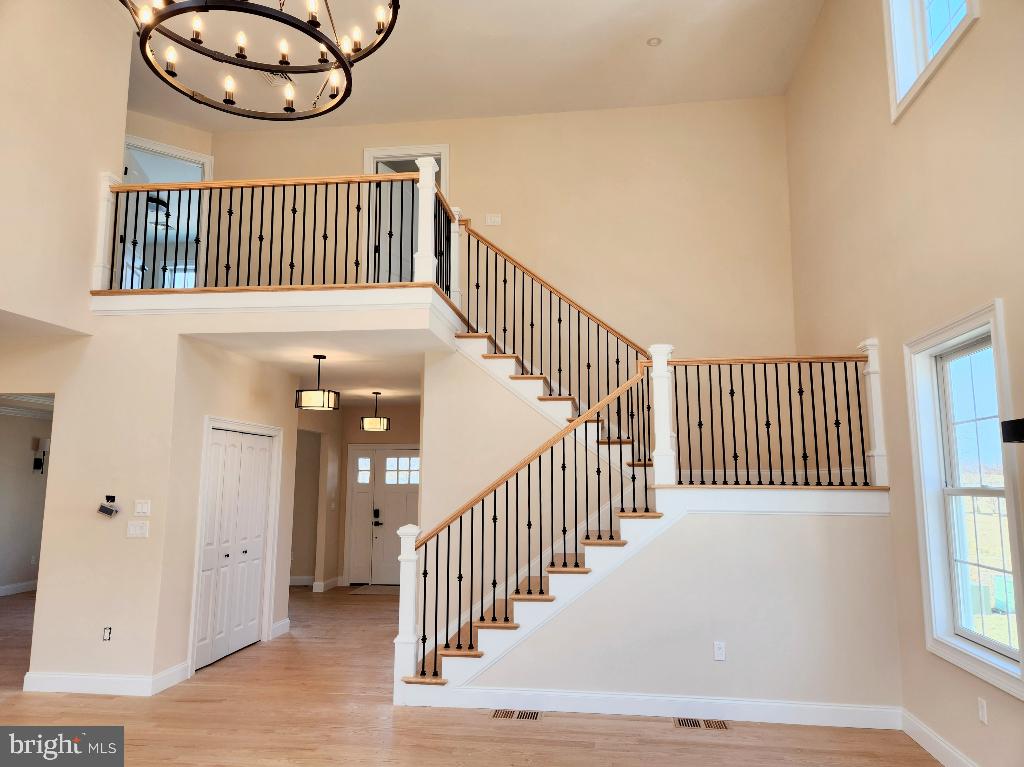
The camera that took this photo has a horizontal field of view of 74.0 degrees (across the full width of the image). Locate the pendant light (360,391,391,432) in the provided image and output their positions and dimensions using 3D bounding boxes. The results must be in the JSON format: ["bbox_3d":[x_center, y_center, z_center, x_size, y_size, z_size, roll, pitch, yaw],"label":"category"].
[{"bbox_3d":[-1.817,0.383,9.118,0.415,0.520,0.415,0,-8,7],"label":"pendant light"}]

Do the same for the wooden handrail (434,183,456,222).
[{"bbox_3d":[-0.607,-1.587,5.938,0.062,0.058,0.900,-1,-8,7],"label":"wooden handrail"}]

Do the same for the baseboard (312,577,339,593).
[{"bbox_3d":[-2.694,2.919,9.885,0.150,0.143,0.550,-1,-8,7],"label":"baseboard"}]

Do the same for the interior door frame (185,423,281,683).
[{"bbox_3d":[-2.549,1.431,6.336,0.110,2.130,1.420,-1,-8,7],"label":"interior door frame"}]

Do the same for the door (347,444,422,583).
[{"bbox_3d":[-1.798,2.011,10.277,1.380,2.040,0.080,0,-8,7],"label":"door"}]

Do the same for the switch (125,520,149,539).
[{"bbox_3d":[-2.872,1.121,5.226,0.175,0.120,0.012,0,-8,7],"label":"switch"}]

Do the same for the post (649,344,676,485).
[{"bbox_3d":[1.115,0.224,5.036,0.172,1.035,0.172,-1,-8,7],"label":"post"}]

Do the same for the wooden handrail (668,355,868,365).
[{"bbox_3d":[1.855,-0.169,4.944,1.380,0.058,0.062,0,-8,7],"label":"wooden handrail"}]

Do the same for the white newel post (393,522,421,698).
[{"bbox_3d":[-0.757,1.682,5.019,0.178,1.275,0.178,0,-8,7],"label":"white newel post"}]

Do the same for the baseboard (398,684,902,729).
[{"bbox_3d":[0.863,2.218,4.676,3.420,0.142,0.020,0,-8,7],"label":"baseboard"}]

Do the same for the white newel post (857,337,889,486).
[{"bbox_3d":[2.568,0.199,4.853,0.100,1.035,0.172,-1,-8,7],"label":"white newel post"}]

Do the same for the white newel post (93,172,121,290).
[{"bbox_3d":[-3.339,-1.245,5.691,0.175,1.030,0.175,0,-8,7],"label":"white newel post"}]

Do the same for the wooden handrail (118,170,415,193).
[{"bbox_3d":[-2.066,-1.641,5.603,2.680,0.058,0.062,-1,-8,7],"label":"wooden handrail"}]

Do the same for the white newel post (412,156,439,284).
[{"bbox_3d":[-0.669,-1.278,5.379,0.170,1.030,0.170,-1,-8,7],"label":"white newel post"}]

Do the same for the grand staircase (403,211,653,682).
[{"bbox_3d":[0.265,0.494,5.948,1.980,3.900,1.930,0,-8,7],"label":"grand staircase"}]

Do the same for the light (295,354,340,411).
[{"bbox_3d":[-1.803,-0.014,6.348,0.430,0.490,0.430,-1,-8,7],"label":"light"}]

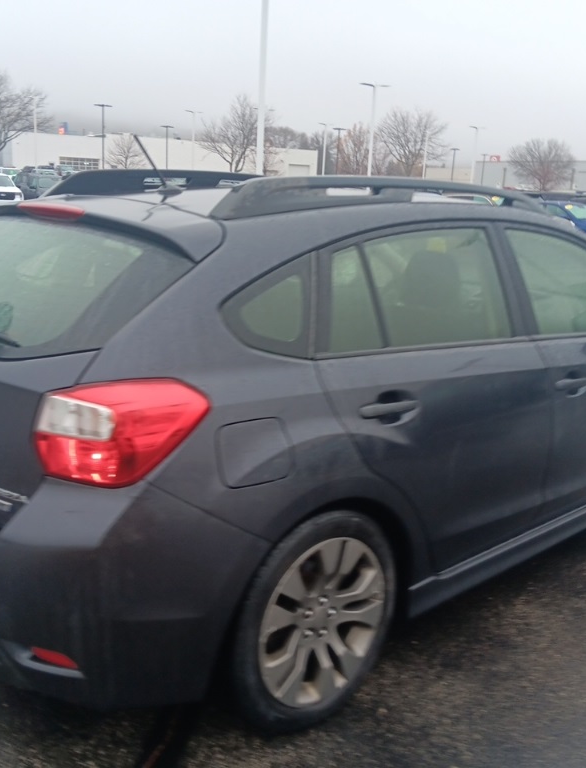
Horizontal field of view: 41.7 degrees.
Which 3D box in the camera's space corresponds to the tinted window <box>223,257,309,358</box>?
[{"bbox_3d":[-0.064,-0.180,1.861,0.300,0.270,0.050,-10,0,-35],"label":"tinted window"}]

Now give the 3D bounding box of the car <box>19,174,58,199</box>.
[{"bbox_3d":[-10.967,-8.509,34.677,1.920,1.800,4.600,-8,17,-36],"label":"car"}]

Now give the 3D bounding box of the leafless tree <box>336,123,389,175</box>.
[{"bbox_3d":[7.587,-23.756,84.000,5.440,9.170,5.440,4,12,5],"label":"leafless tree"}]

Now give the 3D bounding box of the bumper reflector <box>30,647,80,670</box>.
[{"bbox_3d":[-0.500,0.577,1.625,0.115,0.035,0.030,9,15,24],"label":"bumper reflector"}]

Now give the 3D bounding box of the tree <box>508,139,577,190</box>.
[{"bbox_3d":[22.280,-18.877,70.277,6.300,6.800,6.300,7,14,16],"label":"tree"}]

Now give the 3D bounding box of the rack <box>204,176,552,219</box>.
[{"bbox_3d":[0.387,-0.565,2.405,1.600,0.135,0.085,-8,16,-42],"label":"rack"}]

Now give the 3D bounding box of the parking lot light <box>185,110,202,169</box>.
[{"bbox_3d":[-8.996,-20.471,69.257,1.650,7.810,0.350,-5,16,-30],"label":"parking lot light"}]

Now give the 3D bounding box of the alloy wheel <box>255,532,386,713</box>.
[{"bbox_3d":[0.038,0.627,2.133,0.468,0.468,0.180,-10,18,-41],"label":"alloy wheel"}]

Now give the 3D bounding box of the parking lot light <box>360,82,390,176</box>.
[{"bbox_3d":[4.750,-14.102,47.080,2.050,8.050,0.400,-4,15,-23],"label":"parking lot light"}]

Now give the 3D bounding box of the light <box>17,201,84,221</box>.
[{"bbox_3d":[-0.683,-0.495,2.189,0.090,0.055,0.440,-9,18,-42],"label":"light"}]

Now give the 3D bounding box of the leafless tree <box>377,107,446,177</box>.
[{"bbox_3d":[12.013,-22.798,78.000,6.820,10.160,6.820,5,12,9],"label":"leafless tree"}]

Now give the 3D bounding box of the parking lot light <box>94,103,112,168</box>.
[{"bbox_3d":[-16.647,-20.396,67.314,1.600,7.790,0.350,-5,16,-30],"label":"parking lot light"}]

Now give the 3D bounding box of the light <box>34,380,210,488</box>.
[{"bbox_3d":[-0.368,0.088,1.685,0.230,0.240,0.360,15,18,41],"label":"light"}]

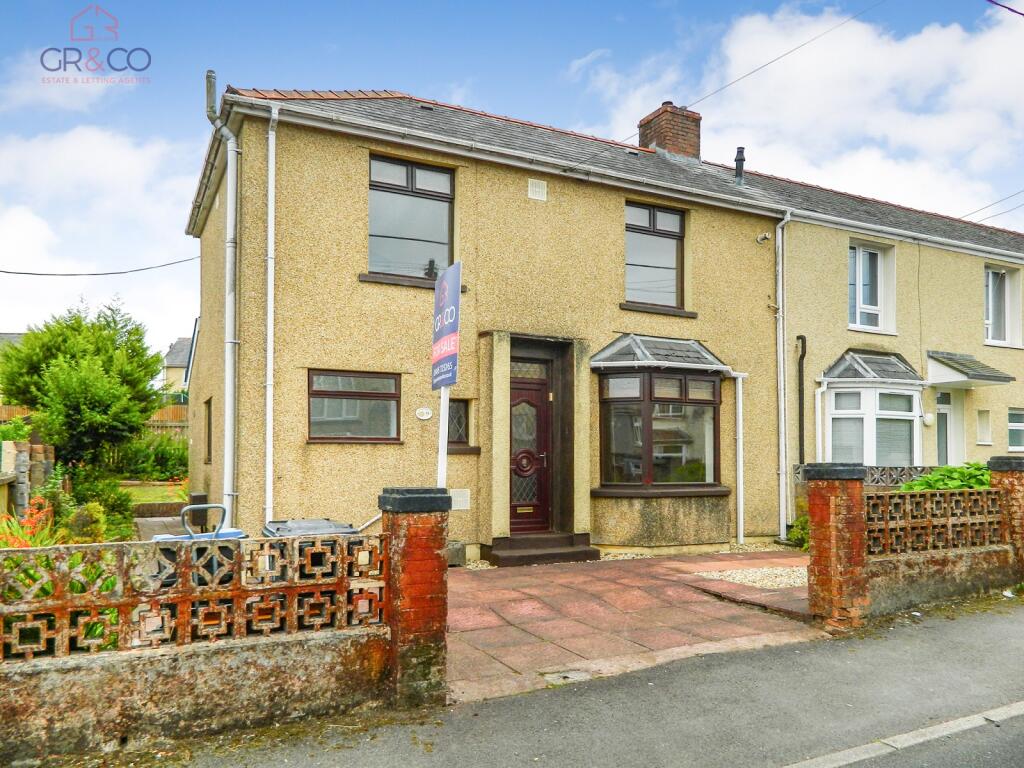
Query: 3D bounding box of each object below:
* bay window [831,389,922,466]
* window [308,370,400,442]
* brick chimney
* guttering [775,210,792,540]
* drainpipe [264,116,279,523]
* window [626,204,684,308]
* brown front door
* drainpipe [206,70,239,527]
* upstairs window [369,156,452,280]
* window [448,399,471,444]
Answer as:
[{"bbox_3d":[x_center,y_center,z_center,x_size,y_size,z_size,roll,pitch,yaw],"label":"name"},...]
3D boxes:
[{"bbox_3d":[6.379,0.836,12.785,2.125,1.478,0.486,2,-4,-27],"label":"bay window"},{"bbox_3d":[-1.862,0.278,8.775,1.110,0.845,0.100,2,-4,-27],"label":"window"},{"bbox_3d":[3.225,-5.048,15.136,0.935,1.174,0.840,2,-4,-27],"label":"brick chimney"},{"bbox_3d":[4.327,-0.165,11.831,0.084,5.250,0.220,2,-4,-27],"label":"guttering"},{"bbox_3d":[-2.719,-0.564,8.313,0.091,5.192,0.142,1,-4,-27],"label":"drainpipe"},{"bbox_3d":[2.121,-1.908,11.071,1.200,1.497,0.110,2,-4,-27],"label":"window"},{"bbox_3d":[0.180,0.856,10.213,0.870,2.409,0.101,2,-4,-27],"label":"brown front door"},{"bbox_3d":[-3.257,-0.787,8.234,0.340,5.490,0.120,2,-4,-27],"label":"drainpipe"},{"bbox_3d":[-1.294,-2.092,9.478,1.184,1.528,0.111,2,-4,-27],"label":"upstairs window"},{"bbox_3d":[-0.747,0.498,9.597,0.405,0.582,0.101,2,-4,-27],"label":"window"}]

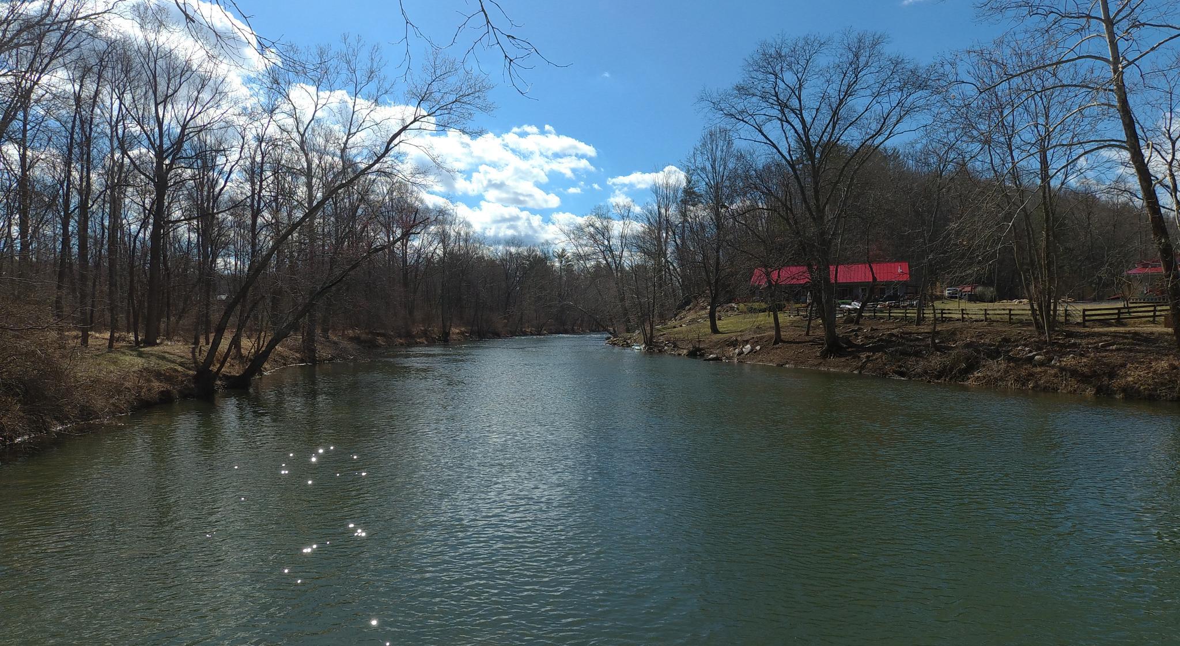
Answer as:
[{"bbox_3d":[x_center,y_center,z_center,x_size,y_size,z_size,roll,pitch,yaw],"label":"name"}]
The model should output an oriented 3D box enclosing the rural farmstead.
[{"bbox_3d":[36.078,-5.860,87.974,21.350,5.690,8.200,0,0,24],"label":"rural farmstead"}]

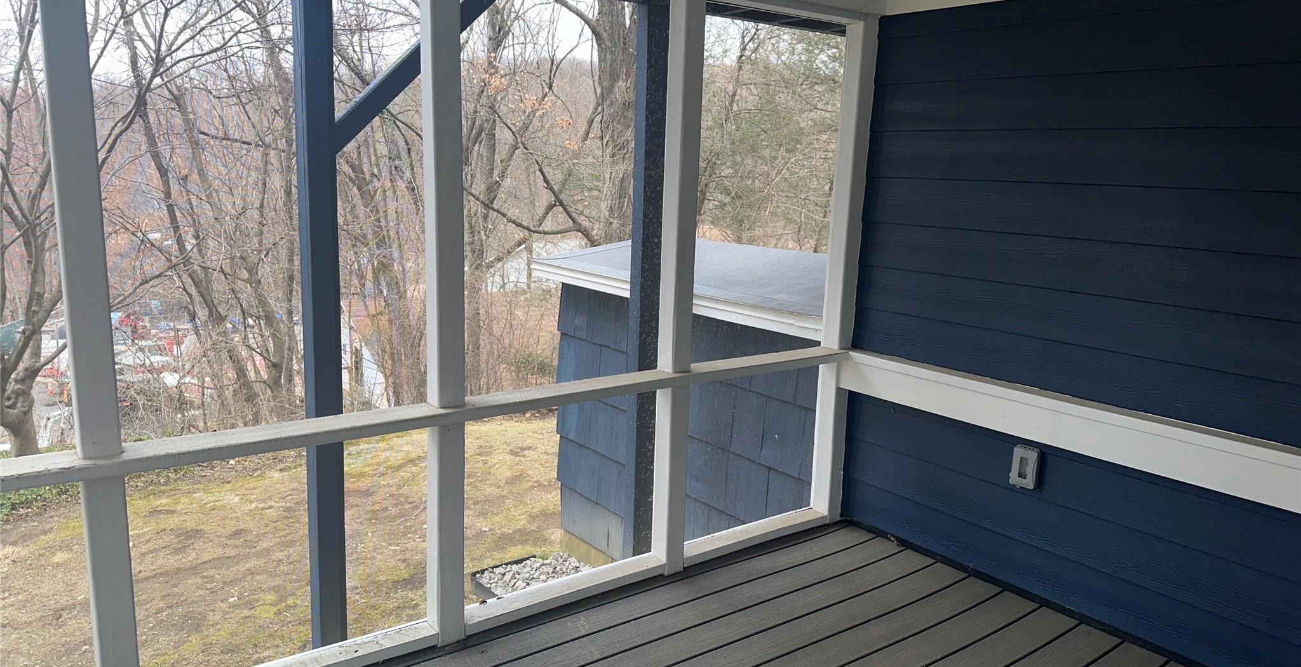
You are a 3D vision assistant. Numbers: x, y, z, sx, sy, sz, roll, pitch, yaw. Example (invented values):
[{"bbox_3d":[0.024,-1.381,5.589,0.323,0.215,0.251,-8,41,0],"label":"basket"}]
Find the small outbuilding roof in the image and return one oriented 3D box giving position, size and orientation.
[{"bbox_3d":[0.550,-0.372,5.543,1.280,0.300,2.896,-6,13,-36],"label":"small outbuilding roof"}]

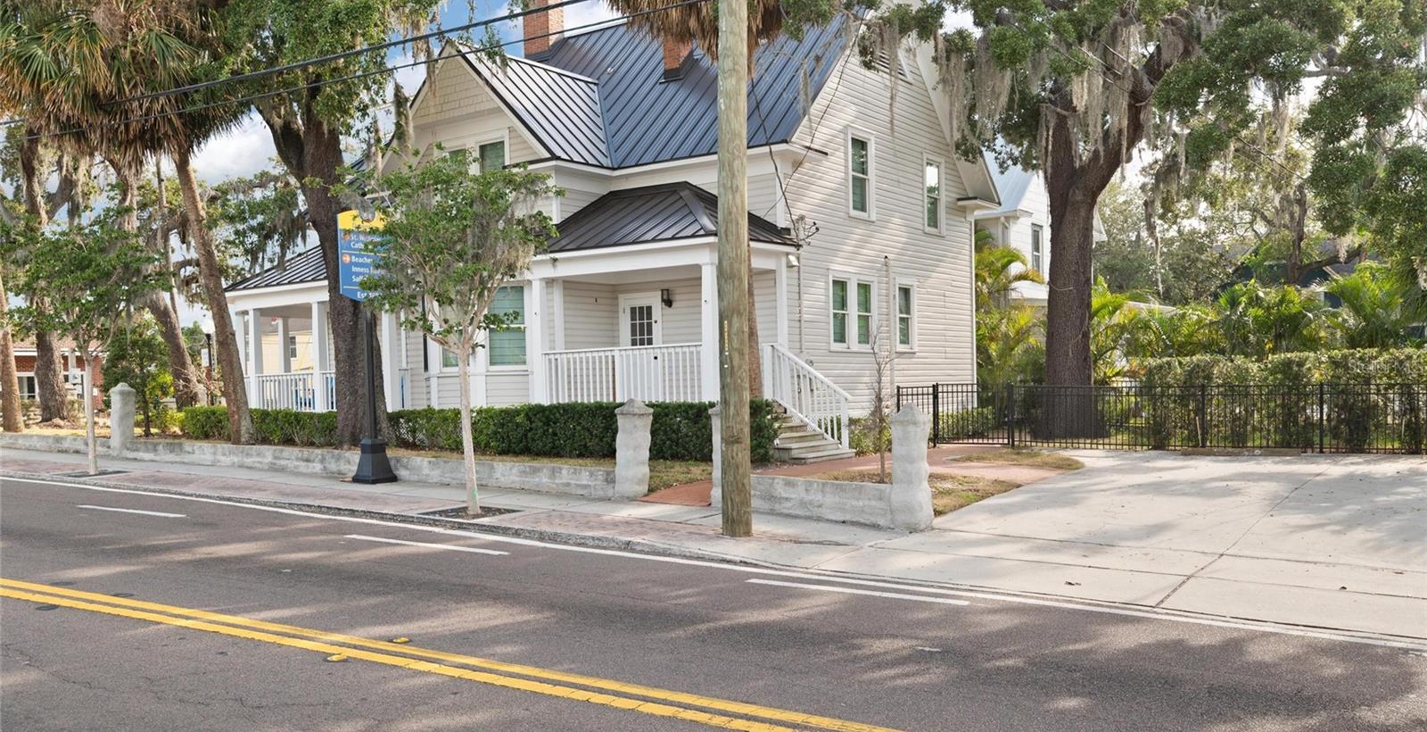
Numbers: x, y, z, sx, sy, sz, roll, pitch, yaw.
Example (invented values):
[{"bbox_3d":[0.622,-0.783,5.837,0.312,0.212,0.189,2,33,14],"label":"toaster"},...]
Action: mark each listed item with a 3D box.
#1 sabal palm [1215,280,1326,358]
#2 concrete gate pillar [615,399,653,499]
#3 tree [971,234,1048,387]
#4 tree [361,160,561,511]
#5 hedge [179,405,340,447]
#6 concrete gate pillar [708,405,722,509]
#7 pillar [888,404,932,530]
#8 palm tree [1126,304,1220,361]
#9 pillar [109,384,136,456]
[{"bbox_3d":[13.037,-0.233,26.000,2.600,3.503,2.500,-2,-1,36],"label":"sabal palm"},{"bbox_3d":[-1.013,1.062,14.200,0.360,1.259,0.360,-2,-1,36],"label":"concrete gate pillar"},{"bbox_3d":[7.539,-0.927,28.800,2.800,5.202,2.700,-2,-1,36],"label":"tree"},{"bbox_3d":[-3.051,-0.411,13.200,2.400,4.321,2.350,-1,0,0],"label":"tree"},{"bbox_3d":[-9.030,1.205,22.898,5.800,0.780,0.950,-2,-1,36],"label":"hedge"},{"bbox_3d":[0.188,1.099,13.350,0.360,1.237,0.360,-2,-1,36],"label":"concrete gate pillar"},{"bbox_3d":[2.110,1.081,11.900,0.360,1.330,0.360,-2,-1,36],"label":"pillar"},{"bbox_3d":[10.957,0.037,26.500,2.300,3.054,2.300,-2,-1,36],"label":"palm tree"},{"bbox_3d":[-11.386,1.037,21.400,0.370,1.388,0.370,-2,-1,36],"label":"pillar"}]

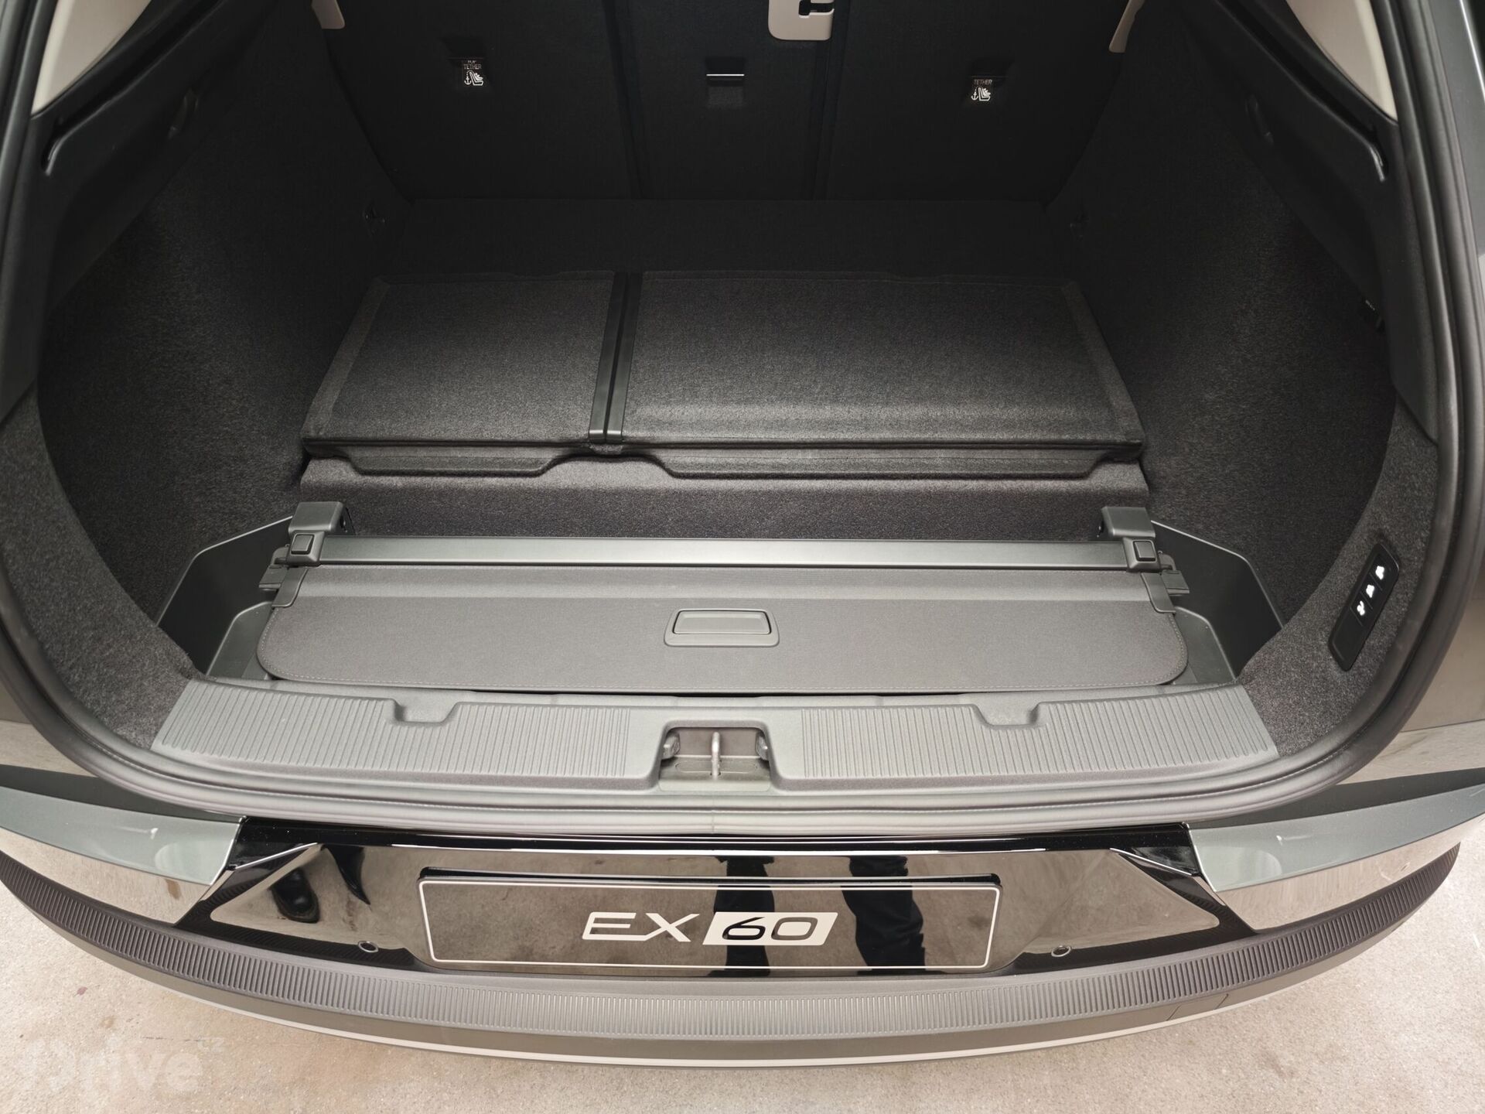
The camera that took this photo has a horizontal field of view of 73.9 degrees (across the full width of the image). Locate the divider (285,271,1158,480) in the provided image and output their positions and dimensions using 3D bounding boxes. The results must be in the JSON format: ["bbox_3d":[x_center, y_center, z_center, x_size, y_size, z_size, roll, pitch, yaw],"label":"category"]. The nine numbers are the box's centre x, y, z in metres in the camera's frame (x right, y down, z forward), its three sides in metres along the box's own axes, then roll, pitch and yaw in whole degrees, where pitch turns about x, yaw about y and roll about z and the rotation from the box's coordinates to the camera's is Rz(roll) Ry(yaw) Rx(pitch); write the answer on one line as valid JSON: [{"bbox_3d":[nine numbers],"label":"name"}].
[{"bbox_3d":[-0.022,-0.250,1.282,0.985,0.042,0.359,0,48,-1],"label":"divider"}]

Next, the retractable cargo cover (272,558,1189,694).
[{"bbox_3d":[-0.020,0.068,1.040,0.935,0.035,0.165,0,48,-1],"label":"retractable cargo cover"}]

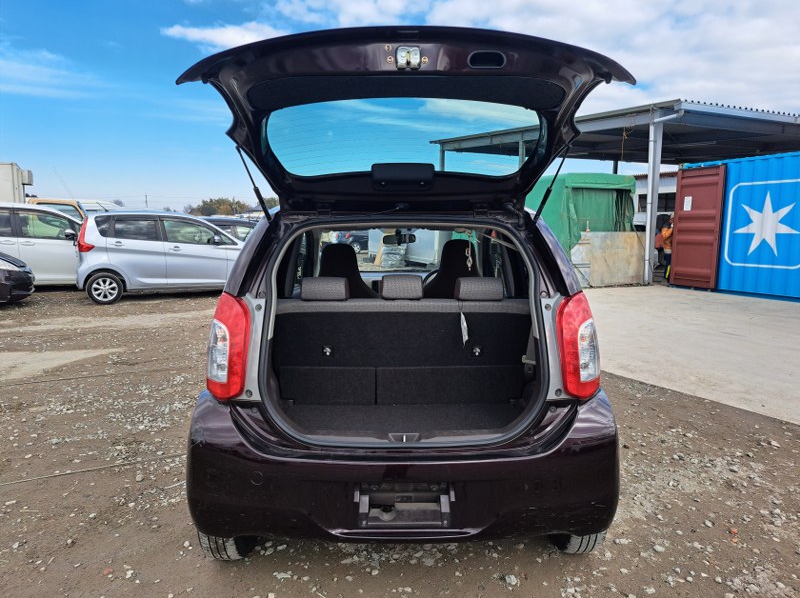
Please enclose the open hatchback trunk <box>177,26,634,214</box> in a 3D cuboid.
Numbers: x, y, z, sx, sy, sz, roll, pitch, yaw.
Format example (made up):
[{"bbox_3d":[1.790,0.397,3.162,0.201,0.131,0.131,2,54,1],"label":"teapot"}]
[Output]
[{"bbox_3d":[0.018,-0.497,1.791,1.250,0.470,0.940,0,7,-1],"label":"open hatchback trunk"}]

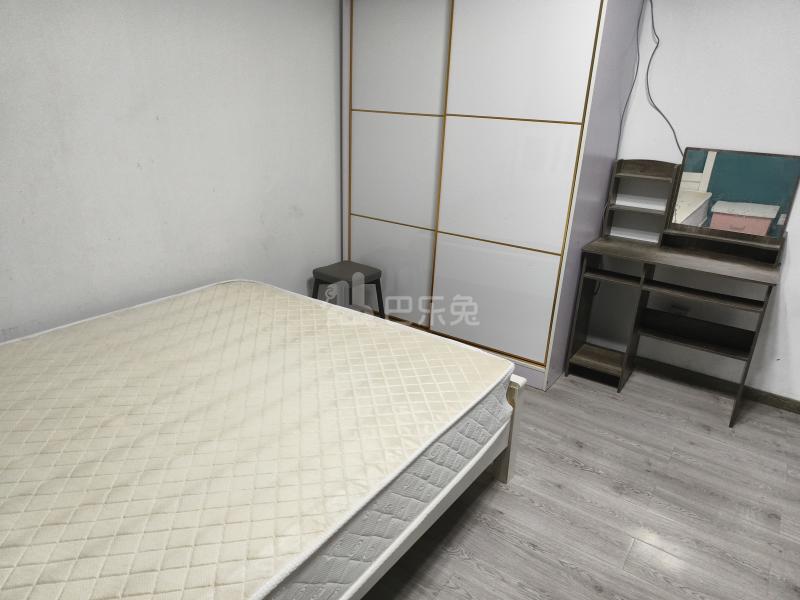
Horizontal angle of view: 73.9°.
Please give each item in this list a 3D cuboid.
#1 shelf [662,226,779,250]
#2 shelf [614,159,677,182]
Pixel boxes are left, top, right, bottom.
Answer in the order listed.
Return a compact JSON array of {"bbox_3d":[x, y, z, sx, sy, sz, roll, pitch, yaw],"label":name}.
[{"bbox_3d":[1.569,-0.306,2.601,0.491,0.019,0.120,15,24,31],"label":"shelf"},{"bbox_3d":[1.256,-0.658,2.704,0.269,0.079,0.120,15,24,31],"label":"shelf"}]

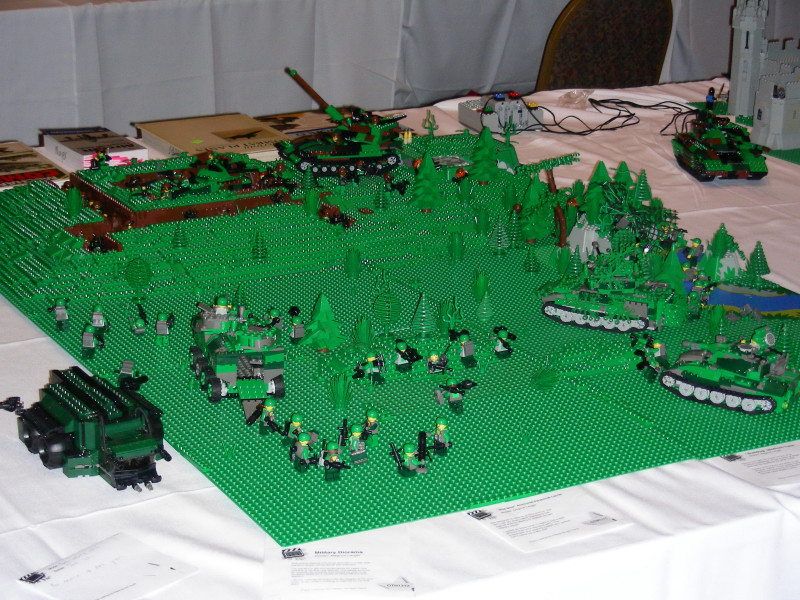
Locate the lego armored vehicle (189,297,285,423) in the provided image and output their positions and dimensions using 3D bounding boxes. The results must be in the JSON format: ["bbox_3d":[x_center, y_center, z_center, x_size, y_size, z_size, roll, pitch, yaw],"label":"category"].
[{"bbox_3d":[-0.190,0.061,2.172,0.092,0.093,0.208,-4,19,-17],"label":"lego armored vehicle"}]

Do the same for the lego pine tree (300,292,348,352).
[{"bbox_3d":[-0.096,0.028,2.317,0.060,0.075,0.060,-8,21,-28],"label":"lego pine tree"}]

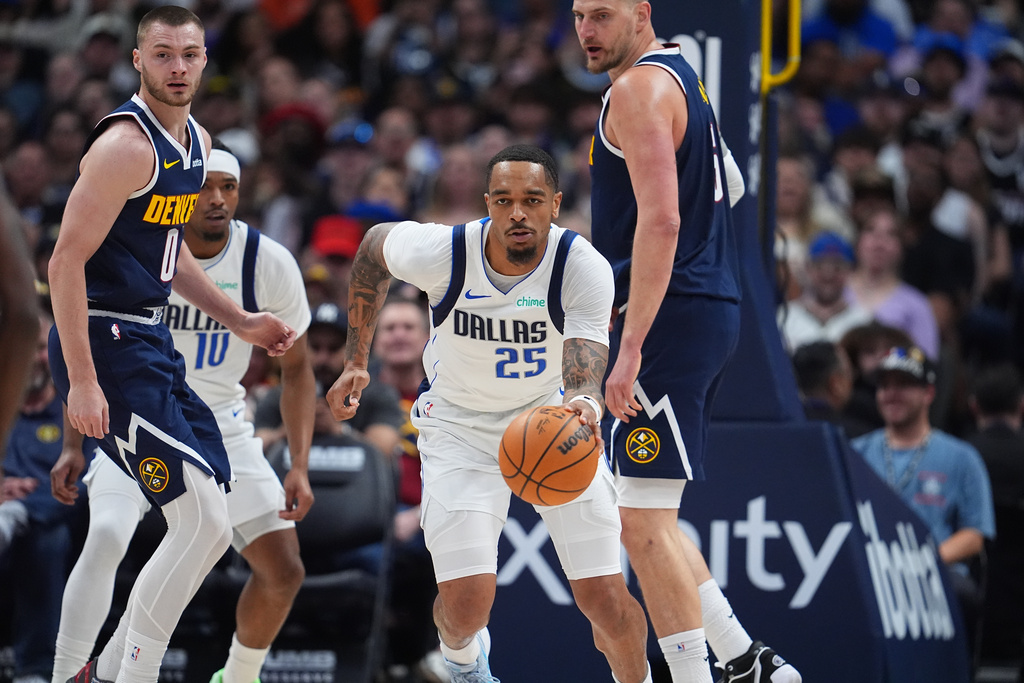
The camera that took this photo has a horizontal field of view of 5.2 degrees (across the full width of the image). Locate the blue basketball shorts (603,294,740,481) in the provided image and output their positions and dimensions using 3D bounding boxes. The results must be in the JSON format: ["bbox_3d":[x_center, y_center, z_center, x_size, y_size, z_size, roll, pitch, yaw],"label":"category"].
[{"bbox_3d":[0.397,0.117,28.300,0.360,0.480,0.430,0,-1,5],"label":"blue basketball shorts"}]

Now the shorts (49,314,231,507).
[{"bbox_3d":[-0.912,0.171,27.850,0.410,0.480,0.430,-1,-1,38],"label":"shorts"}]

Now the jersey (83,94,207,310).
[{"bbox_3d":[-0.896,-0.338,27.900,0.290,0.550,0.390,14,6,33],"label":"jersey"}]

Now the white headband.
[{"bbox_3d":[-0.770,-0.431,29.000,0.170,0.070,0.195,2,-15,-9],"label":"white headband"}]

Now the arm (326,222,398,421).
[{"bbox_3d":[-0.365,-0.049,27.600,0.170,0.480,0.220,0,-1,9],"label":"arm"}]

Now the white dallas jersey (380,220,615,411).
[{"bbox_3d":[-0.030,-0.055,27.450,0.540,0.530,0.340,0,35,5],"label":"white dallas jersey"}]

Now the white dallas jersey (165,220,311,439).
[{"bbox_3d":[-0.768,-0.038,28.800,0.520,0.560,0.320,0,21,5],"label":"white dallas jersey"}]

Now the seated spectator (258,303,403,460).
[{"bbox_3d":[-0.619,0.465,38.600,0.530,1.200,0.750,0,-1,9],"label":"seated spectator"}]

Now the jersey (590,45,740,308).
[{"bbox_3d":[0.379,-0.407,28.100,0.350,0.660,0.470,0,-1,9],"label":"jersey"}]

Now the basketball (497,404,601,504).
[{"bbox_3d":[0.088,0.274,27.200,0.240,0.240,0.240,0,-1,0],"label":"basketball"}]

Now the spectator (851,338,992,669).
[{"bbox_3d":[1.331,0.595,36.800,0.530,1.200,0.800,0,-1,9],"label":"spectator"}]

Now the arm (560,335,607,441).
[{"bbox_3d":[0.174,0.111,27.380,0.120,0.250,0.280,0,-1,6],"label":"arm"}]

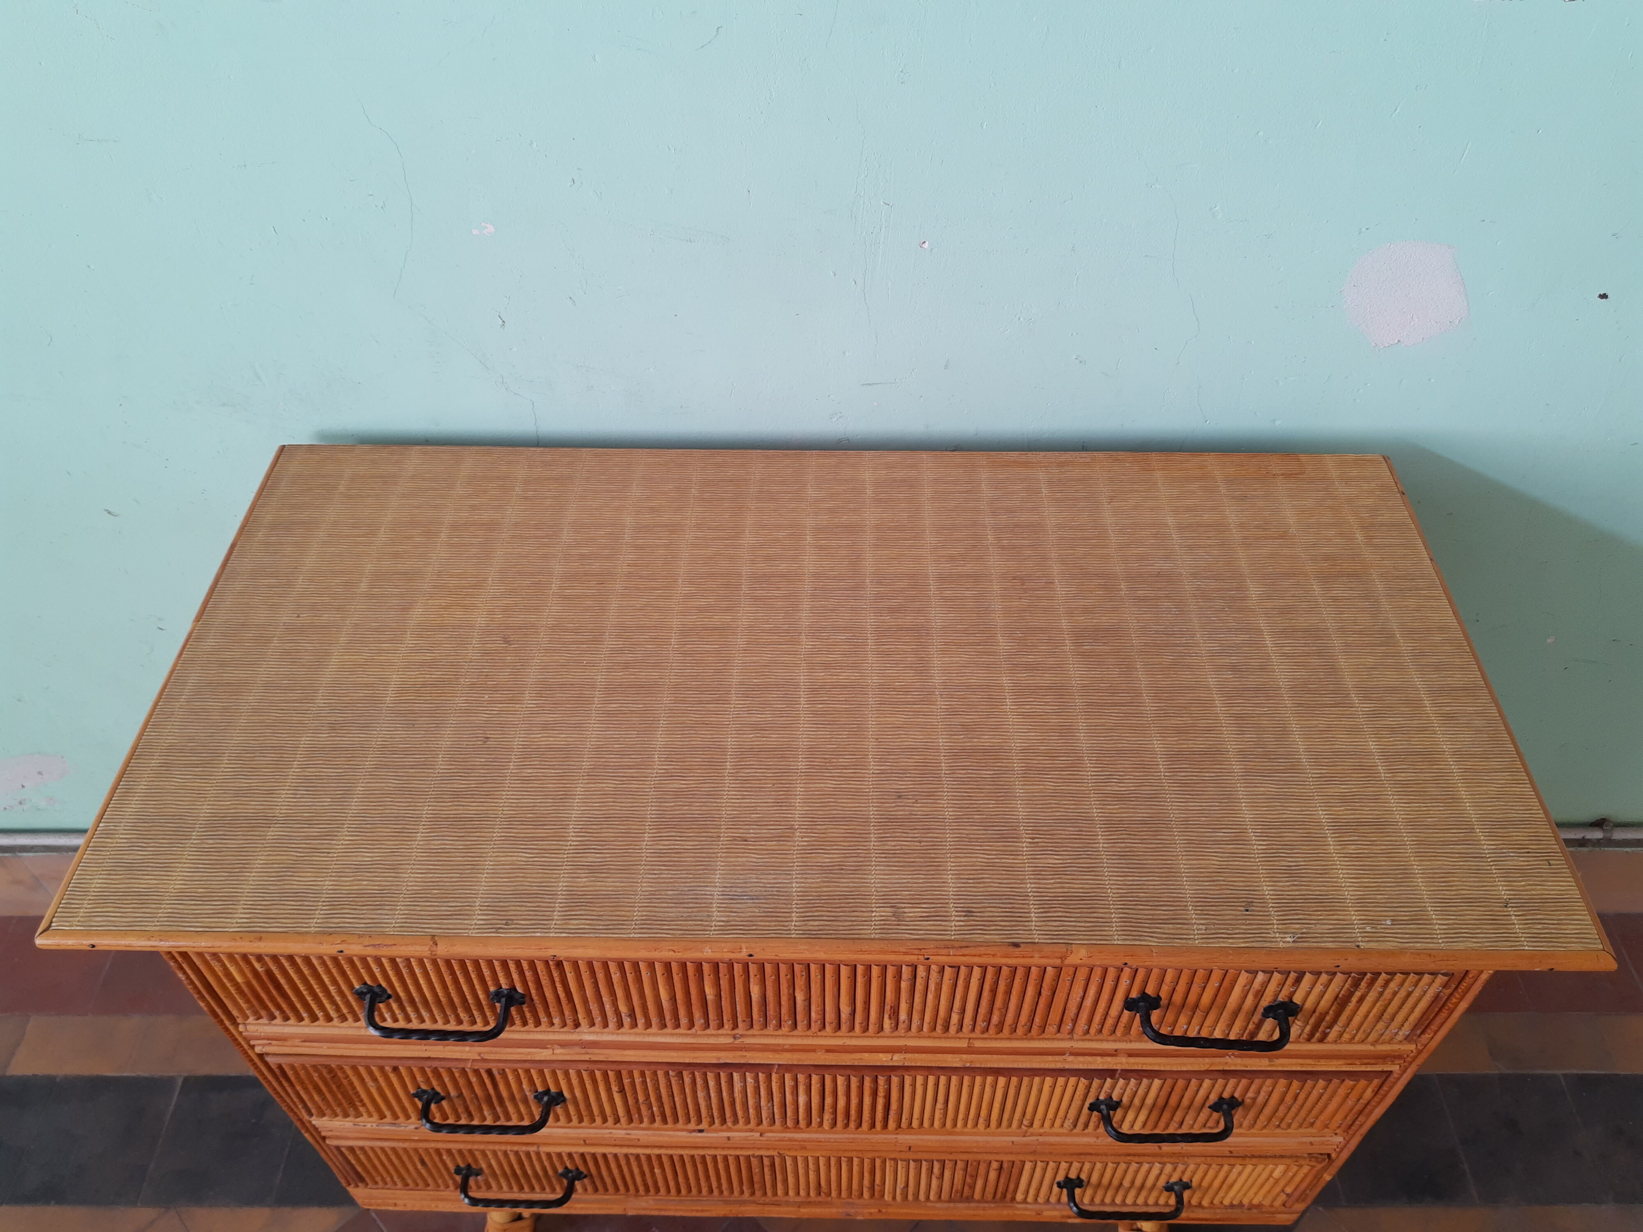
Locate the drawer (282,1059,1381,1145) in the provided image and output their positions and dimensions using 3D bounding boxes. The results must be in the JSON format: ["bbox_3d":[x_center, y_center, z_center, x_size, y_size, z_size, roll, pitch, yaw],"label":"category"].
[{"bbox_3d":[0.002,0.428,1.103,0.949,0.121,0.021,1,47,1],"label":"drawer"}]

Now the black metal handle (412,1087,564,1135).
[{"bbox_3d":[-0.299,0.444,1.098,0.135,0.034,0.033,1,47,1],"label":"black metal handle"}]

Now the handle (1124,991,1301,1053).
[{"bbox_3d":[0.302,0.314,0.945,0.135,0.034,0.033,1,47,1],"label":"handle"}]

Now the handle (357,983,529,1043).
[{"bbox_3d":[-0.299,0.310,0.956,0.135,0.034,0.033,1,47,1],"label":"handle"}]

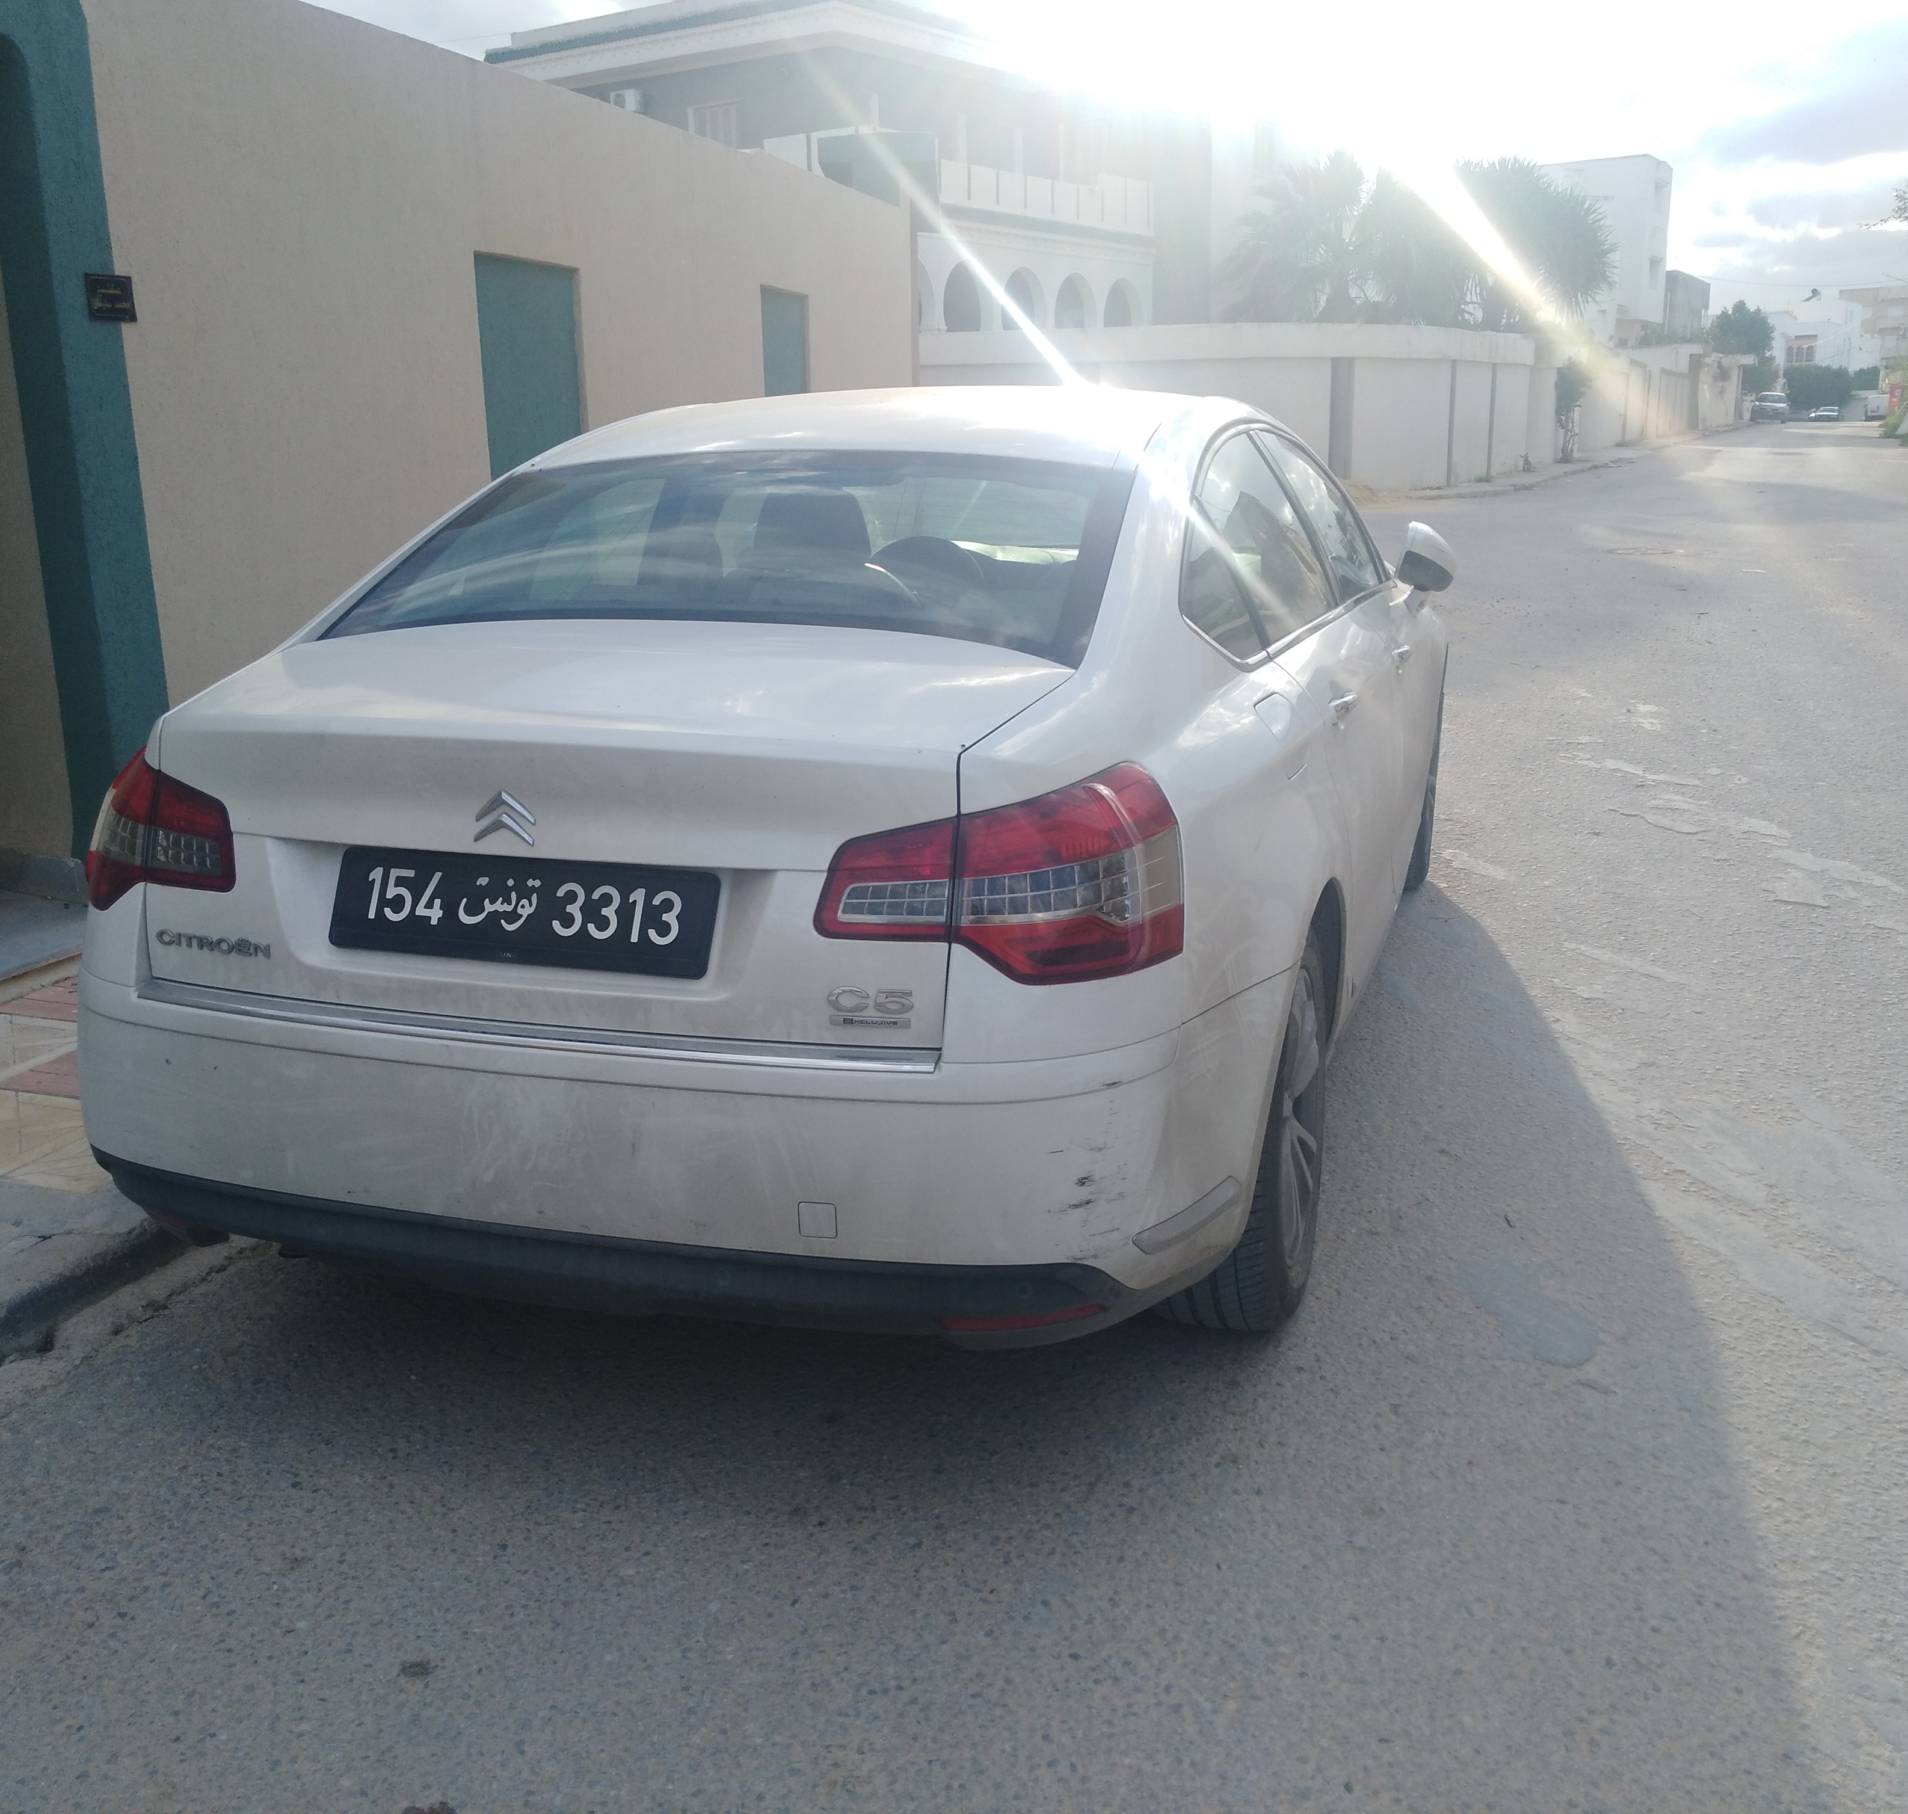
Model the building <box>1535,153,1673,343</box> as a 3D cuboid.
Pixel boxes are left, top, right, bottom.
[{"bbox_3d":[24.619,-24.546,74.079,7.500,9.800,8.500,7,16,27],"label":"building"}]

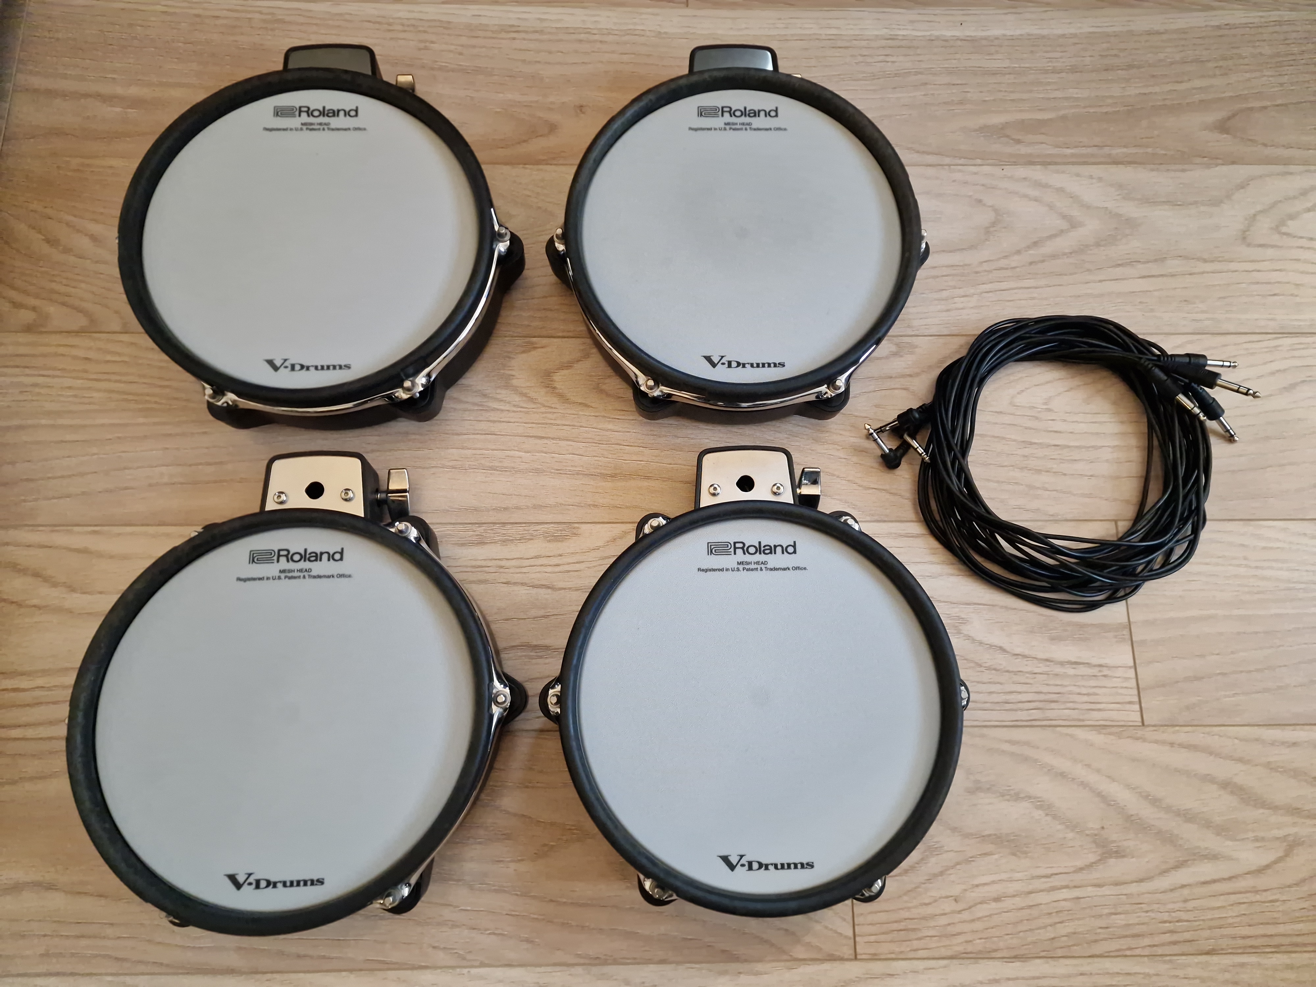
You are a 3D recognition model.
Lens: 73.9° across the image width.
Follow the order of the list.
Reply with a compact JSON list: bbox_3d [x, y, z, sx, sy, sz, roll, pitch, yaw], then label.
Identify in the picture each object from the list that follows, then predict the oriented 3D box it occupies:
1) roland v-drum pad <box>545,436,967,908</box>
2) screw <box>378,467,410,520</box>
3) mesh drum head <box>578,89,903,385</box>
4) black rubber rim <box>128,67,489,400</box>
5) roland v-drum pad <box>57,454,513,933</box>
[{"bbox_3d":[0.069,0.122,0.619,0.305,0.080,0.322,0,78,-1],"label":"roland v-drum pad"},{"bbox_3d":[-0.196,0.000,0.652,0.025,0.018,0.037,0,78,-1],"label":"screw"},{"bbox_3d":[0.065,-0.198,0.666,0.250,0.006,0.250,0,78,-1],"label":"mesh drum head"},{"bbox_3d":[-0.260,-0.196,0.652,0.273,0.023,0.273,0,78,-1],"label":"black rubber rim"},{"bbox_3d":[-0.247,0.129,0.609,0.305,0.080,0.322,0,78,-1],"label":"roland v-drum pad"}]

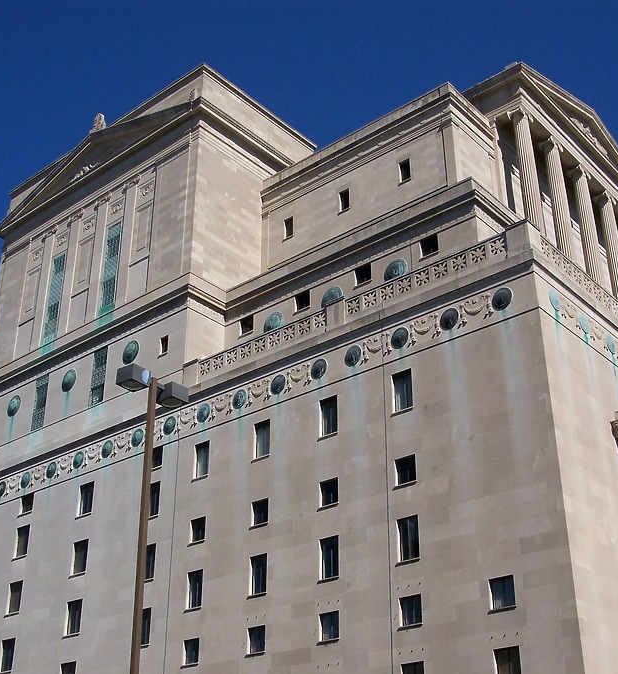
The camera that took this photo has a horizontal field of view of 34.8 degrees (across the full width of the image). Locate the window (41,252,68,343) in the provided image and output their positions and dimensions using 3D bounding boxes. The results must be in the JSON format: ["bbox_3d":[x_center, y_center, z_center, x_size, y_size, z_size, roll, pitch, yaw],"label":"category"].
[{"bbox_3d":[-19.857,-2.916,77.255,1.763,7.388,0.260,-22,-35,35],"label":"window"}]

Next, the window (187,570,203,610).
[{"bbox_3d":[-6.464,14.552,56.584,1.252,2.130,0.300,-22,-35,36],"label":"window"}]

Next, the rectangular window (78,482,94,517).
[{"bbox_3d":[-15.491,11.375,69.153,1.560,2.260,0.300,-22,-35,35],"label":"rectangular window"}]

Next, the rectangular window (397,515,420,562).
[{"bbox_3d":[4.760,9.559,46.513,1.256,2.062,0.260,-22,-35,35],"label":"rectangular window"}]

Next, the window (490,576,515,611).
[{"bbox_3d":[8.572,11.292,43.431,1.207,1.407,0.300,-22,-35,36],"label":"window"}]

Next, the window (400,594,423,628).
[{"bbox_3d":[5.051,13.365,48.024,1.352,1.440,0.300,-22,-35,35],"label":"window"}]

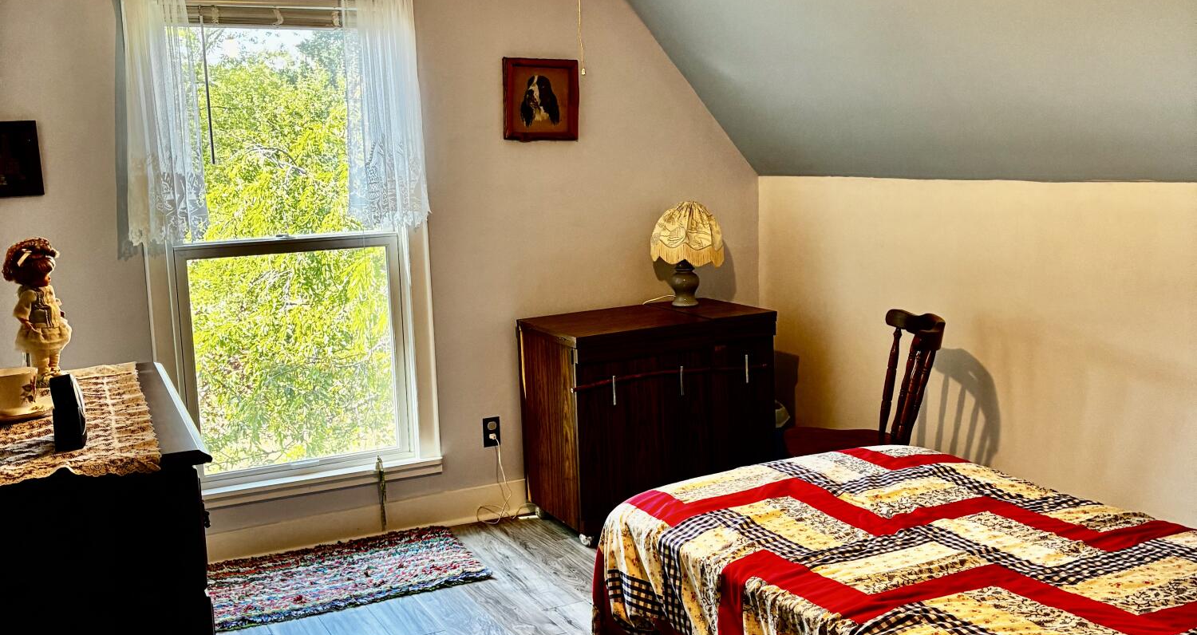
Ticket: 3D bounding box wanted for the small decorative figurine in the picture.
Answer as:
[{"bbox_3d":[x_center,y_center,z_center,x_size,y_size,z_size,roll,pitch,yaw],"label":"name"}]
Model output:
[{"bbox_3d":[-0.988,-0.011,2.114,0.112,0.261,0.110,-3,9,-9],"label":"small decorative figurine"}]

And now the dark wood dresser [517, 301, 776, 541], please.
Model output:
[{"bbox_3d":[0.202,0.376,4.632,0.866,0.770,0.471,-6,10,-28],"label":"dark wood dresser"}]

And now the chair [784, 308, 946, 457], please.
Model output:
[{"bbox_3d":[0.825,0.428,3.879,0.670,0.860,0.460,-4,9,-15],"label":"chair"}]

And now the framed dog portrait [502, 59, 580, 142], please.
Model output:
[{"bbox_3d":[-0.213,-0.834,4.600,0.312,0.312,0.025,-6,10,-25],"label":"framed dog portrait"}]

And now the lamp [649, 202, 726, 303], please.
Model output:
[{"bbox_3d":[0.354,-0.257,4.782,0.295,0.419,0.295,-2,9,0],"label":"lamp"}]

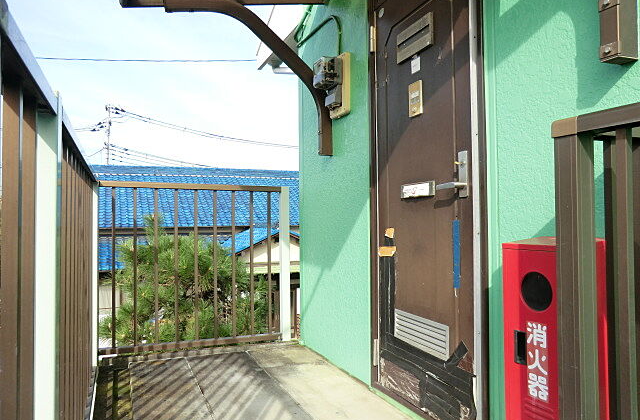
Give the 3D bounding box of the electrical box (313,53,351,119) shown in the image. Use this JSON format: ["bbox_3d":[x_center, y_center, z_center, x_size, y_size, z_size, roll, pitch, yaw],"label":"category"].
[{"bbox_3d":[0.064,-0.717,2.592,0.165,0.351,0.170,0,-1,-24],"label":"electrical box"}]

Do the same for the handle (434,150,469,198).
[{"bbox_3d":[0.514,-0.132,1.713,0.060,0.170,0.133,0,-1,-24],"label":"handle"}]

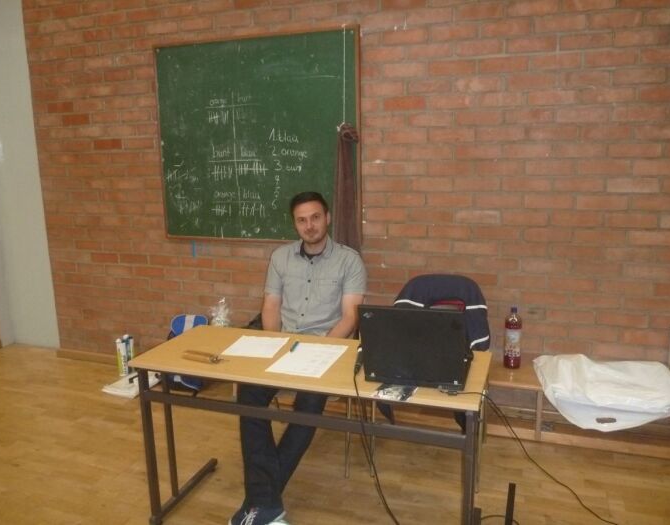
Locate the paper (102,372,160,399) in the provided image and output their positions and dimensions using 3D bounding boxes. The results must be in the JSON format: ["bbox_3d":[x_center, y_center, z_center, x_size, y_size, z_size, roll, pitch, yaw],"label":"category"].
[{"bbox_3d":[-1.305,0.783,3.714,0.280,0.026,0.400,3,11,19],"label":"paper"}]

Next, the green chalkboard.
[{"bbox_3d":[-0.477,-0.717,3.379,1.333,1.199,0.030,3,11,19],"label":"green chalkboard"}]

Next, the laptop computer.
[{"bbox_3d":[0.289,0.256,1.958,0.330,0.284,0.335,2,11,17],"label":"laptop computer"}]

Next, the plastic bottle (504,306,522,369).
[{"bbox_3d":[0.914,0.378,2.878,0.086,0.312,0.086,3,11,19],"label":"plastic bottle"}]

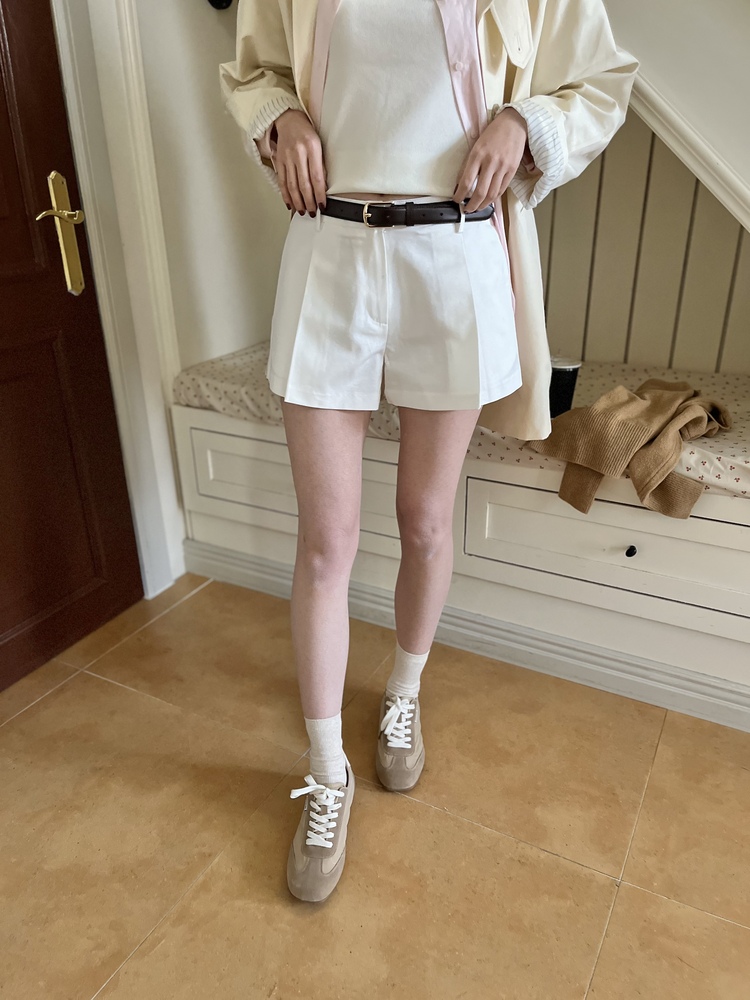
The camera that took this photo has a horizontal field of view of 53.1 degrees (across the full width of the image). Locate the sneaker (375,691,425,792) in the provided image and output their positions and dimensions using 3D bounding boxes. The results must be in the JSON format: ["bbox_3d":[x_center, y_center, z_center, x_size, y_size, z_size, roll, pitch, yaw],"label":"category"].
[{"bbox_3d":[0.051,0.433,1.472,0.096,0.100,0.263,0,24,2],"label":"sneaker"}]

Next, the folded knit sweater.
[{"bbox_3d":[0.546,-0.128,1.574,0.345,0.215,0.410,11,27,26],"label":"folded knit sweater"}]

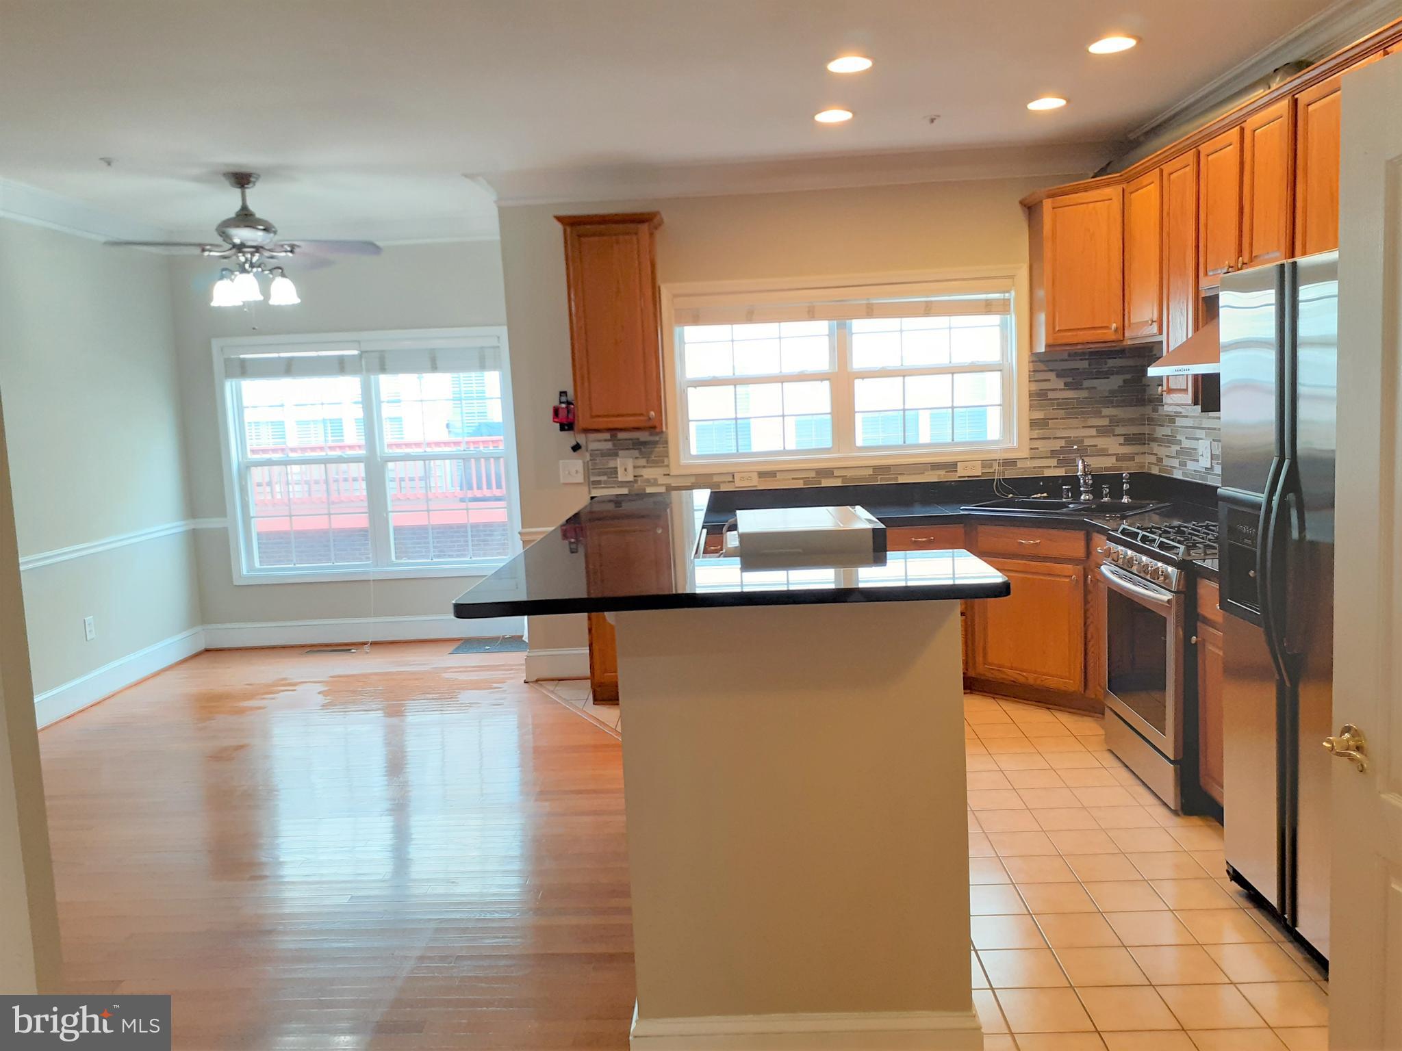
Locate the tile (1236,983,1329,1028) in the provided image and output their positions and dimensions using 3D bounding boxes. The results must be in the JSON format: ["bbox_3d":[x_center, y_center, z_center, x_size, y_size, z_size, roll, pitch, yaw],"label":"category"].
[{"bbox_3d":[1.466,1.191,2.701,0.200,0.010,0.200,-2,7,2],"label":"tile"}]

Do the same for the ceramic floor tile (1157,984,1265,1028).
[{"bbox_3d":[1.263,1.199,2.710,0.200,0.010,0.200,-2,7,2],"label":"ceramic floor tile"}]

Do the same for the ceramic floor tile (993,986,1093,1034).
[{"bbox_3d":[0.838,1.190,2.673,0.197,0.010,0.192,-2,7,2],"label":"ceramic floor tile"}]

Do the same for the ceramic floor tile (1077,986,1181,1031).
[{"bbox_3d":[1.040,1.186,2.675,0.199,0.010,0.199,-2,6,3],"label":"ceramic floor tile"}]

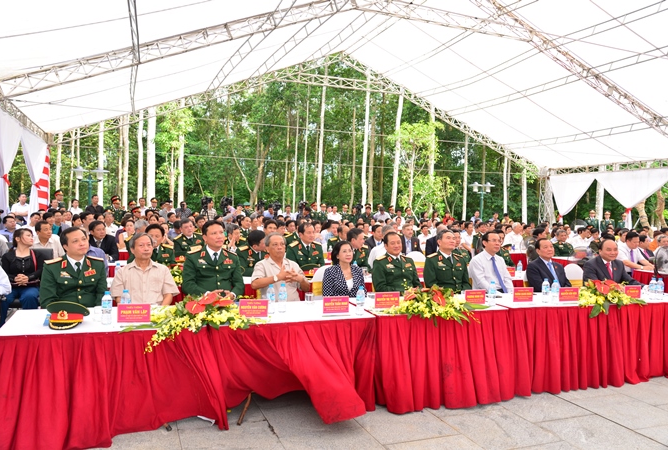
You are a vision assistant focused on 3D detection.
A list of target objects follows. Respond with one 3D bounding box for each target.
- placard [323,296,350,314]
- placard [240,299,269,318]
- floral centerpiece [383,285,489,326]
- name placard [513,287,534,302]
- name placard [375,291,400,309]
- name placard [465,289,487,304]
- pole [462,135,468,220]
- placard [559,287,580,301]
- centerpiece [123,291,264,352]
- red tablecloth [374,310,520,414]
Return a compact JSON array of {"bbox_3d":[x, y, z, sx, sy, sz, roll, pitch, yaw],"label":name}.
[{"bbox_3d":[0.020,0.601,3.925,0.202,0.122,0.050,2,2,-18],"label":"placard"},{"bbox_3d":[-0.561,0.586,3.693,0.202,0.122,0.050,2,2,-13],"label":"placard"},{"bbox_3d":[0.835,0.624,4.221,0.840,0.290,0.370,2,2,-21],"label":"floral centerpiece"},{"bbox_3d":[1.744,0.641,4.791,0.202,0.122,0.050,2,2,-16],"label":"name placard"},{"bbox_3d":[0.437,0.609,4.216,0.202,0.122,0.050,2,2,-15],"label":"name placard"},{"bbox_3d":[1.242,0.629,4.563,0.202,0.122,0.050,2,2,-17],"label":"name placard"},{"bbox_3d":[6.275,-1.653,24.967,0.200,5.400,0.200,2,2,-21],"label":"pole"},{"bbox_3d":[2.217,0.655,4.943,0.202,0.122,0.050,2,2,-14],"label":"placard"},{"bbox_3d":[-0.904,0.590,3.500,0.860,0.340,0.380,2,2,-21],"label":"centerpiece"},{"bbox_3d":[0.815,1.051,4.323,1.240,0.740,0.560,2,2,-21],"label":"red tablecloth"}]

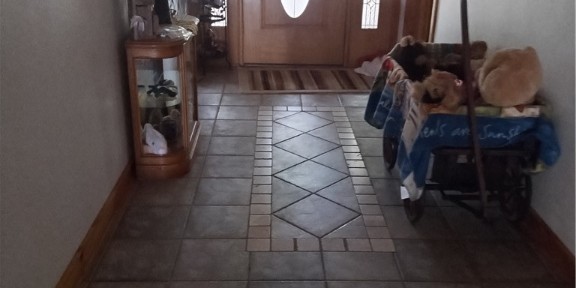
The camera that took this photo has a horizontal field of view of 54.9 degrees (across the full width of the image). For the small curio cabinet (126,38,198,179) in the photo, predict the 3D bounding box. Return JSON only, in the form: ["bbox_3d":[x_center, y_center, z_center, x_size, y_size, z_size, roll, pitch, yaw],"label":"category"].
[{"bbox_3d":[-0.676,-0.279,3.124,0.310,0.736,0.678,0,23,-1],"label":"small curio cabinet"}]

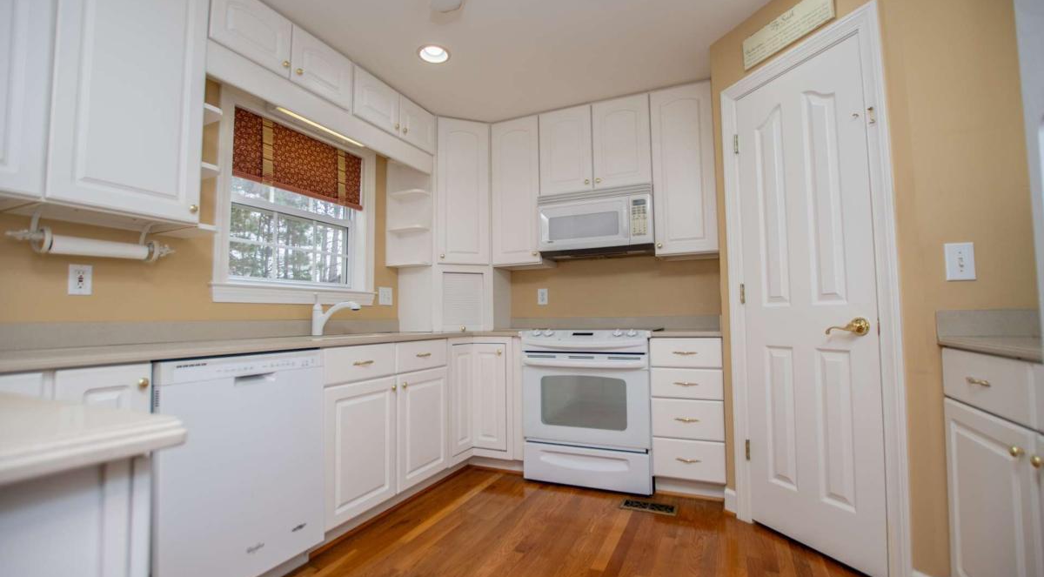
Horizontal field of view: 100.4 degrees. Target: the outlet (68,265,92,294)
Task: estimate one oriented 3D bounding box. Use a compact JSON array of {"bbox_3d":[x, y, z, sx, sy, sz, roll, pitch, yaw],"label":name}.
[{"bbox_3d":[-1.670,-0.033,1.648,0.010,0.111,0.067,-3,-4,26],"label":"outlet"}]

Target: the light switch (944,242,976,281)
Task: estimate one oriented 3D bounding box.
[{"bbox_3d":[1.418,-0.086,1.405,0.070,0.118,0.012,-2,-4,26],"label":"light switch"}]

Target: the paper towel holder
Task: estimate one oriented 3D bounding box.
[{"bbox_3d":[-1.524,-0.185,1.568,0.115,0.152,0.459,-3,-4,26],"label":"paper towel holder"}]

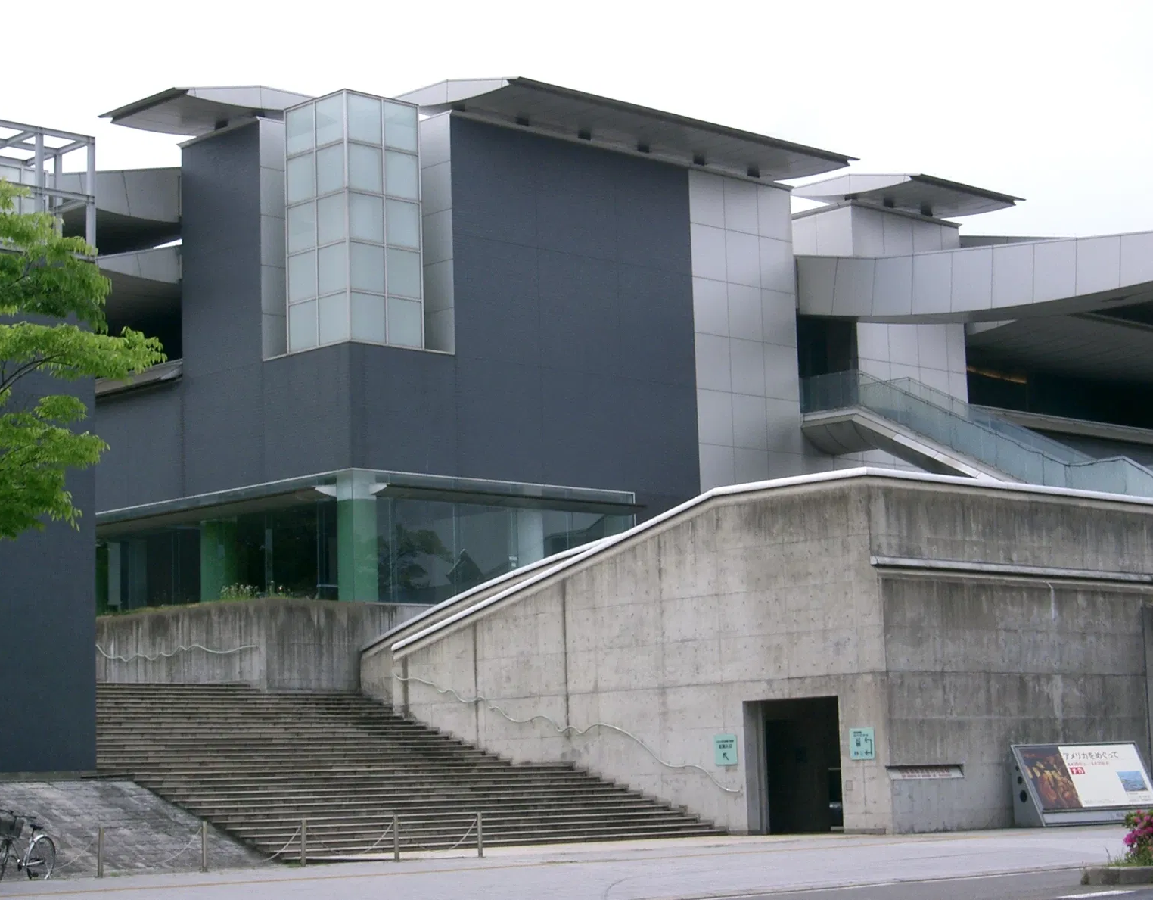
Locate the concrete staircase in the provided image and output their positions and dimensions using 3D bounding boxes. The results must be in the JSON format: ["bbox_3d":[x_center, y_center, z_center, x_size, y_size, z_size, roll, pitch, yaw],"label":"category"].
[{"bbox_3d":[-5.826,6.519,50.990,12.500,3.860,14.200,6,-11,-43],"label":"concrete staircase"}]

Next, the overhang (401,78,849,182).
[{"bbox_3d":[1.526,-9.123,69.429,13.710,0.780,5.730,6,-11,-43],"label":"overhang"}]

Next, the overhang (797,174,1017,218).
[{"bbox_3d":[10.630,-8.180,78.016,5.450,0.780,5.730,6,-11,-43],"label":"overhang"}]

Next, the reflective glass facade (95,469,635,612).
[{"bbox_3d":[-6.178,3.258,68.419,10.150,3.480,12.300,6,-11,-43],"label":"reflective glass facade"}]

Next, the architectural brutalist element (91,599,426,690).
[{"bbox_3d":[-8.100,5.452,63.077,5.820,2.380,7.800,6,-11,-43],"label":"architectural brutalist element"}]

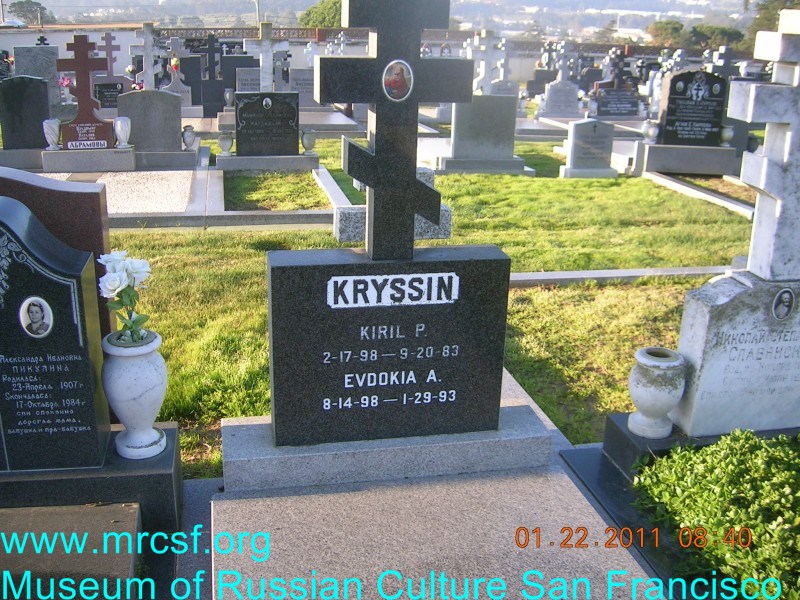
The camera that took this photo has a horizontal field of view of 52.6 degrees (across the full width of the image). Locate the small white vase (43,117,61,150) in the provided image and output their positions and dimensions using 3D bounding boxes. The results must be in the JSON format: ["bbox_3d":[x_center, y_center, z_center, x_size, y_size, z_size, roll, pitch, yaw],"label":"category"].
[{"bbox_3d":[-3.616,-1.719,8.400,0.180,0.325,0.180,-2,19,-12],"label":"small white vase"}]

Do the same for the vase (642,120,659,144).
[{"bbox_3d":[2.824,-1.889,9.120,0.175,0.260,0.175,-2,19,-12],"label":"vase"}]

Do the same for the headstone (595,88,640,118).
[{"bbox_3d":[3.608,-3.247,13.400,0.720,0.480,0.220,-2,19,-12],"label":"headstone"}]

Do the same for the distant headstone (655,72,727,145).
[{"bbox_3d":[3.435,-2.249,9.500,0.720,0.870,0.190,-2,19,-11],"label":"distant headstone"}]

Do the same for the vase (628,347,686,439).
[{"bbox_3d":[0.875,0.319,2.770,0.195,0.275,0.195,-2,19,-12],"label":"vase"}]

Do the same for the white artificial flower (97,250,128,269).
[{"bbox_3d":[-0.853,-0.119,2.400,0.095,0.065,0.090,-4,19,-16],"label":"white artificial flower"}]

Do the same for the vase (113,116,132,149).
[{"bbox_3d":[-2.975,-1.790,8.705,0.182,0.328,0.182,-2,18,-12],"label":"vase"}]

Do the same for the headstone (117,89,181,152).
[{"bbox_3d":[-2.742,-1.958,8.871,0.650,0.645,0.180,-2,18,-12],"label":"headstone"}]

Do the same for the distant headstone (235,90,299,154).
[{"bbox_3d":[-1.492,-1.979,9.121,0.692,0.681,0.180,-2,18,-12],"label":"distant headstone"}]

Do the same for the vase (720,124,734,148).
[{"bbox_3d":[3.654,-1.823,9.020,0.160,0.250,0.160,-2,19,-12],"label":"vase"}]

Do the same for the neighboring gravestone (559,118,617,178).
[{"bbox_3d":[2.282,-1.823,9.765,0.598,0.662,0.273,-2,18,-12],"label":"neighboring gravestone"}]

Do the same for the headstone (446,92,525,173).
[{"bbox_3d":[0.914,-1.790,8.749,0.920,0.830,0.320,-2,19,-10],"label":"headstone"}]

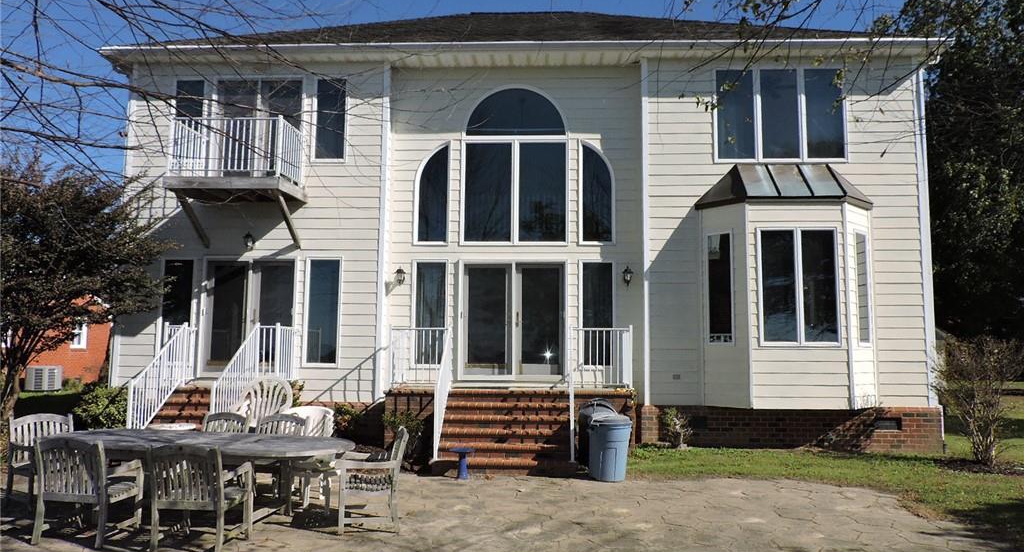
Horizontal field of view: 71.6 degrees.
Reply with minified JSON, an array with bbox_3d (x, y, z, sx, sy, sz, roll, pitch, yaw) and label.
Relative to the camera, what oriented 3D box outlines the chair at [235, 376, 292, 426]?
[{"bbox_3d":[-2.863,1.683,8.102,0.600,1.000,0.620,-3,-7,32],"label":"chair"}]

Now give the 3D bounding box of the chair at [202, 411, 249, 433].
[{"bbox_3d":[-3.194,1.926,7.501,0.580,0.880,0.580,-1,-6,12],"label":"chair"}]

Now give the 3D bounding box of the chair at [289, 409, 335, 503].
[{"bbox_3d":[-2.133,1.880,7.444,0.620,0.920,0.620,0,-6,8],"label":"chair"}]

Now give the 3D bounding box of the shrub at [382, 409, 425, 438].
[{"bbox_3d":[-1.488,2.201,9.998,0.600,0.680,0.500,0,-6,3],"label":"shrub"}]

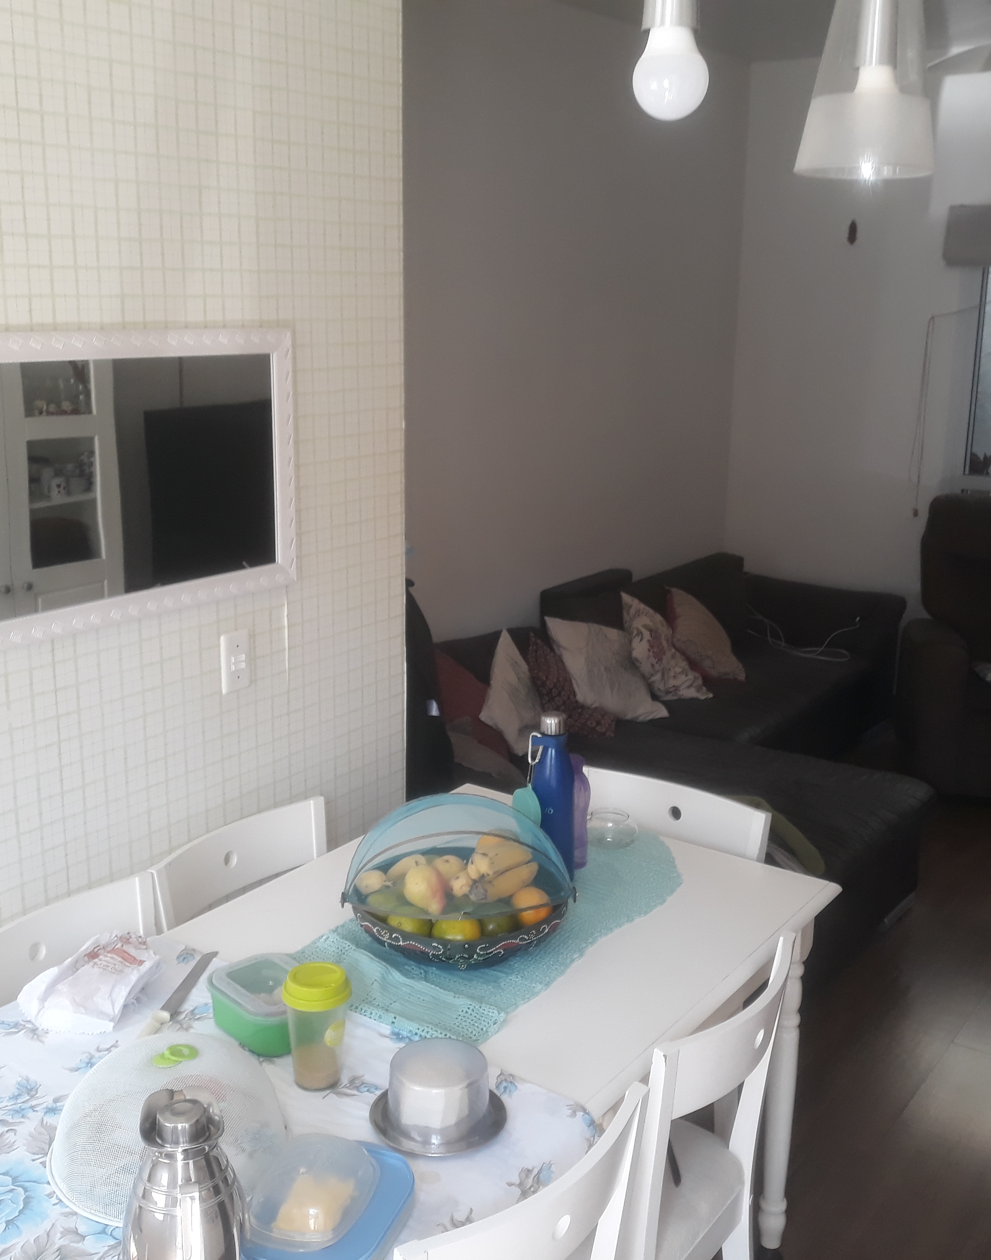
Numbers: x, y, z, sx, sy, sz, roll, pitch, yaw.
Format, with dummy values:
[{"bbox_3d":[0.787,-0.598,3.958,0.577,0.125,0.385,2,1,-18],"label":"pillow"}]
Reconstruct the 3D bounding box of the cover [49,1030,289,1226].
[{"bbox_3d":[-0.410,0.589,1.643,0.305,0.130,0.305,-3,15,-15],"label":"cover"}]

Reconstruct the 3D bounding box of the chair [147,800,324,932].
[{"bbox_3d":[-0.302,0.810,2.351,0.500,0.880,0.430,11,17,35],"label":"chair"}]

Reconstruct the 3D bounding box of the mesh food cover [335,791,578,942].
[{"bbox_3d":[-0.053,0.361,2.122,0.375,0.165,0.300,0,14,-5],"label":"mesh food cover"}]

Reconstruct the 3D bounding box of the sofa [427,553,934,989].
[{"bbox_3d":[0.869,0.307,4.693,1.627,0.699,2.772,11,17,34],"label":"sofa"}]

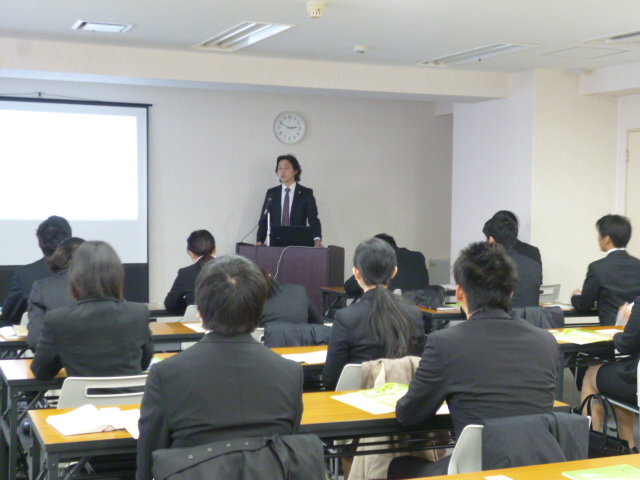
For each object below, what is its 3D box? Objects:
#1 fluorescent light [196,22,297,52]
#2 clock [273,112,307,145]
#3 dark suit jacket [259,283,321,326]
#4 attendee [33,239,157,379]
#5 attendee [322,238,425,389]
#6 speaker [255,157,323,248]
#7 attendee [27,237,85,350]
[{"bbox_3d":[-0.556,-1.418,6.744,0.330,0.090,1.290,0,3,-22],"label":"fluorescent light"},{"bbox_3d":[-0.250,-0.942,8.301,0.275,0.275,0.045,0,3,-22],"label":"clock"},{"bbox_3d":[-0.219,0.459,4.962,0.460,0.510,0.420,0,3,-22],"label":"dark suit jacket"},{"bbox_3d":[-0.878,0.609,3.675,0.440,1.240,0.700,0,3,-20],"label":"attendee"},{"bbox_3d":[0.220,0.605,4.122,0.470,1.240,0.700,0,3,-22],"label":"attendee"},{"bbox_3d":[-0.248,0.176,7.972,0.530,1.720,0.360,1,3,-4],"label":"speaker"},{"bbox_3d":[-1.161,0.581,4.596,0.450,1.200,0.700,0,3,-14],"label":"attendee"}]

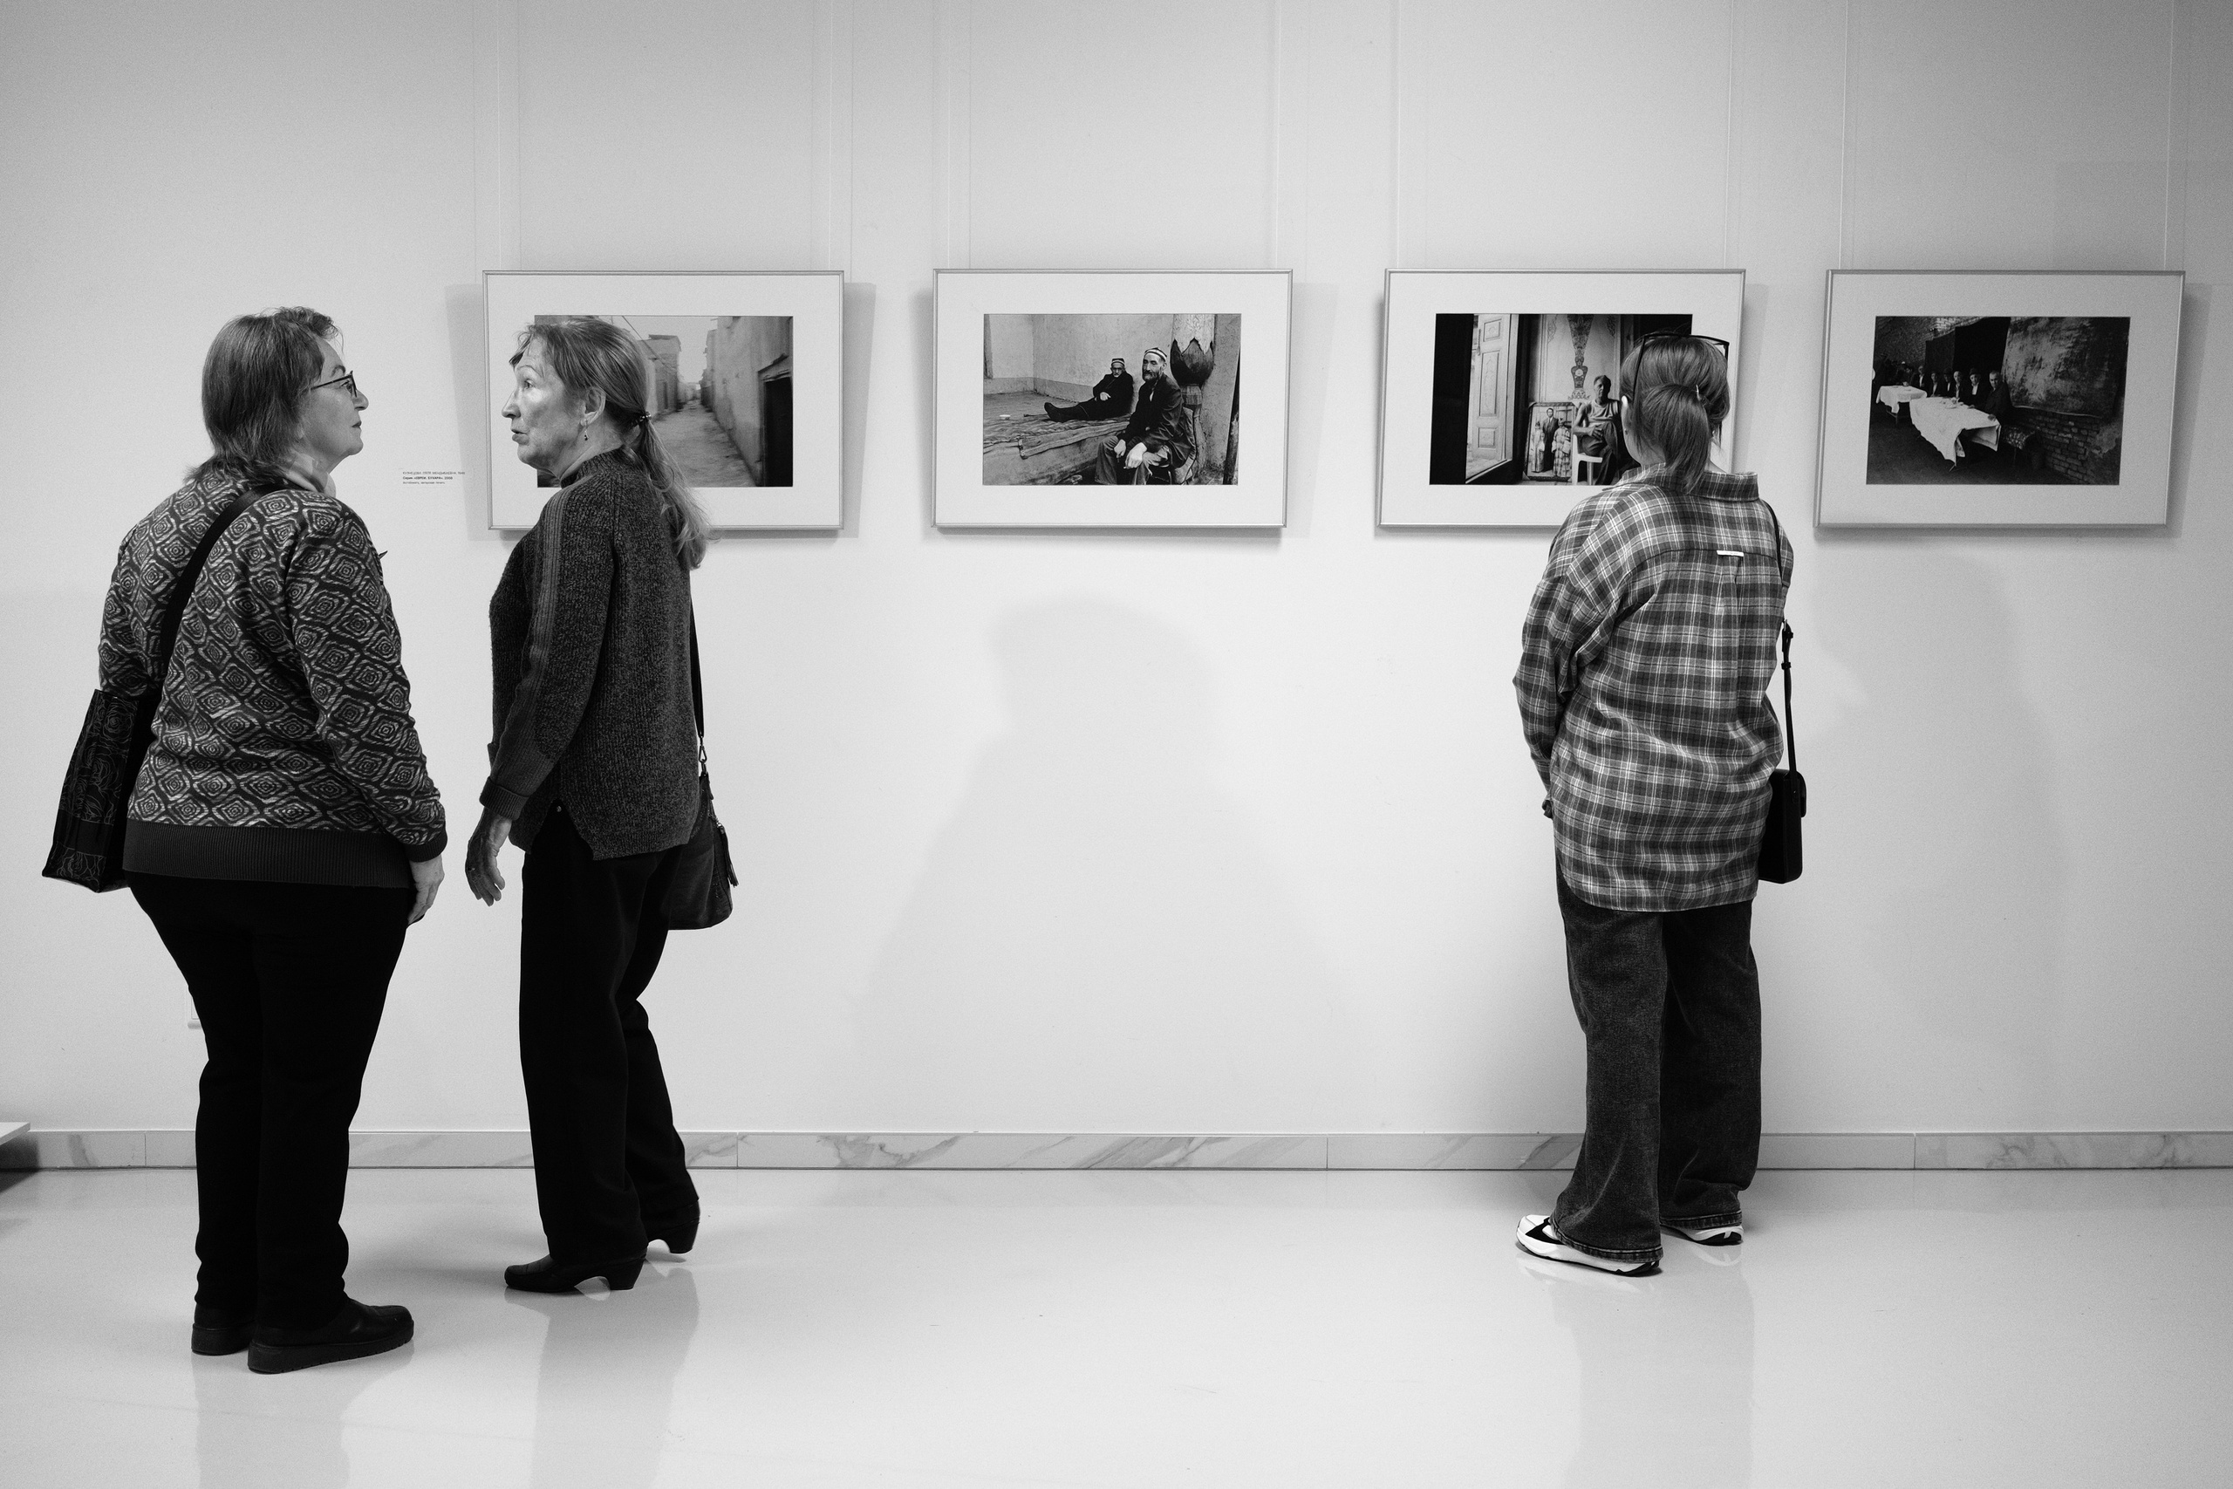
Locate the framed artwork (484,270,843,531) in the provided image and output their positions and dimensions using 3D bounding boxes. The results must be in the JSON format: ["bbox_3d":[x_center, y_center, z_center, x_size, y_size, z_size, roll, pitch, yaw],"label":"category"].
[{"bbox_3d":[-0.881,-0.671,4.256,0.700,0.500,0.025,0,7,0],"label":"framed artwork"}]

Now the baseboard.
[{"bbox_3d":[0.005,0.824,4.392,4.600,0.080,0.018,0,4,0],"label":"baseboard"}]

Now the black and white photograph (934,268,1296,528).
[{"bbox_3d":[-0.009,-0.674,4.256,0.700,0.500,0.025,0,7,0],"label":"black and white photograph"}]

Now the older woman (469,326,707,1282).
[{"bbox_3d":[-0.903,0.092,3.708,0.340,1.635,0.400,2,5,19],"label":"older woman"}]

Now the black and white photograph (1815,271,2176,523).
[{"bbox_3d":[1.724,-0.676,4.255,0.700,0.500,0.025,0,7,0],"label":"black and white photograph"}]

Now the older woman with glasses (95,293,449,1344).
[{"bbox_3d":[-1.288,0.137,3.330,0.360,1.600,0.510,-4,6,-43],"label":"older woman with glasses"}]

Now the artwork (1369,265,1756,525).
[{"bbox_3d":[0.869,-0.676,4.256,0.700,0.500,0.025,0,7,0],"label":"artwork"}]

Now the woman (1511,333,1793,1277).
[{"bbox_3d":[0.955,0.090,3.858,0.450,1.630,0.340,-3,5,-33],"label":"woman"}]

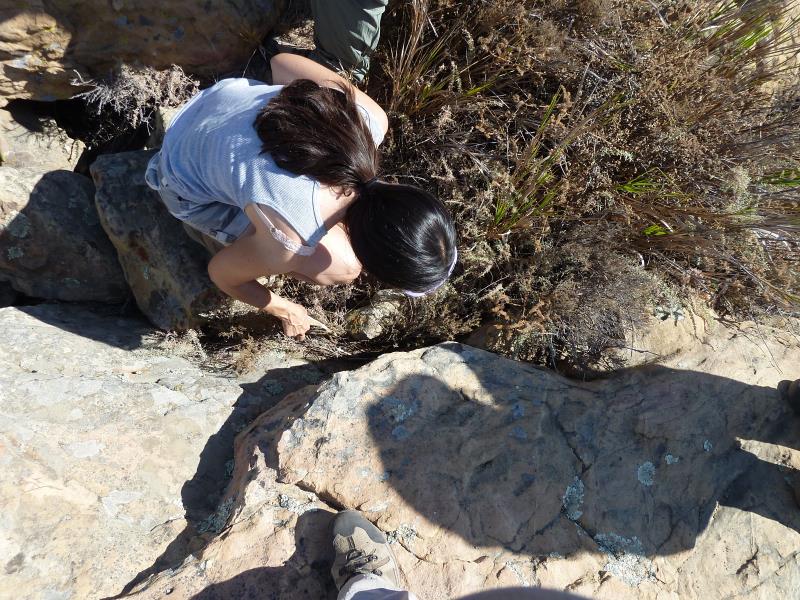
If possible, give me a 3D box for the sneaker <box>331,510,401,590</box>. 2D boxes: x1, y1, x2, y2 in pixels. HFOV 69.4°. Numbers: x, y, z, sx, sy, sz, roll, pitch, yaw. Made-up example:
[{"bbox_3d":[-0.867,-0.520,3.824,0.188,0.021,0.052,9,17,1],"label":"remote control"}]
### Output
[{"bbox_3d":[-0.062,0.558,1.110,0.112,0.115,0.290,-10,79,-2],"label":"sneaker"}]

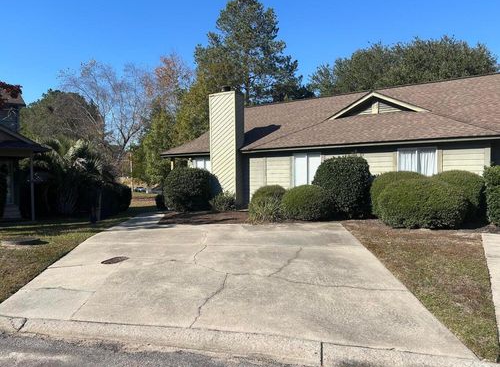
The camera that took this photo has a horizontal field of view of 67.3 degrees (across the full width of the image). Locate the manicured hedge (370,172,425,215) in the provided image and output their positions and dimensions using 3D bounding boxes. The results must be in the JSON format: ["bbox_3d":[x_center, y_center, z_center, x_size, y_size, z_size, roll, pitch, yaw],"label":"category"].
[{"bbox_3d":[4.630,0.342,11.400,1.850,1.472,1.700,0,1,30],"label":"manicured hedge"}]

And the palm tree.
[{"bbox_3d":[-7.091,-0.240,15.000,3.100,3.116,3.000,0,1,0],"label":"palm tree"}]

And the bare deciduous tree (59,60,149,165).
[{"bbox_3d":[-13.655,-5.360,35.000,8.400,12.210,8.000,0,1,0],"label":"bare deciduous tree"}]

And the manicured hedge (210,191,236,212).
[{"bbox_3d":[-1.101,0.727,15.600,1.050,0.872,0.950,0,1,30],"label":"manicured hedge"}]

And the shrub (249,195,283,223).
[{"bbox_3d":[0.479,0.765,11.600,1.020,0.819,0.900,0,1,30],"label":"shrub"}]

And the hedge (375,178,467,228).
[{"bbox_3d":[4.640,0.511,10.100,2.350,1.264,1.650,0,1,18],"label":"hedge"}]

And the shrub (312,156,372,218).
[{"bbox_3d":[3.055,0.107,12.400,1.950,1.998,1.800,0,1,30],"label":"shrub"}]

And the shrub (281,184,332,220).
[{"bbox_3d":[1.774,0.583,12.000,1.550,1.103,1.400,0,1,30],"label":"shrub"}]

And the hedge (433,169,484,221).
[{"bbox_3d":[5.911,0.367,10.800,1.700,1.481,1.600,0,1,30],"label":"hedge"}]

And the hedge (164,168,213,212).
[{"bbox_3d":[-2.653,0.205,16.200,2.050,1.877,1.900,0,1,0],"label":"hedge"}]

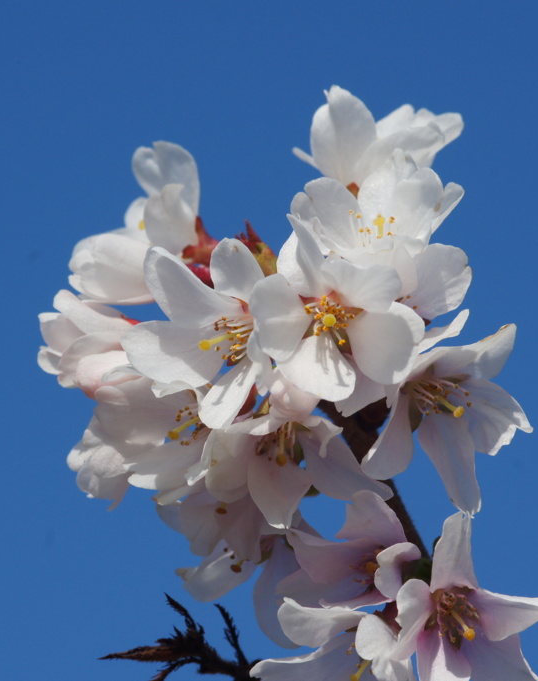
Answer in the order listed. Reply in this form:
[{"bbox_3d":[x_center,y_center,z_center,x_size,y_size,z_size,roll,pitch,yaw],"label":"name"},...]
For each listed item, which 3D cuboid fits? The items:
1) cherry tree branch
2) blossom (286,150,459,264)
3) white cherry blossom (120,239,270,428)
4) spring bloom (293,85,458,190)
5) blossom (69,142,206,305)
[{"bbox_3d":[0.022,0.029,0.938,0.007,0.037,0.007,-34,-8,0],"label":"cherry tree branch"},{"bbox_3d":[0.022,-0.026,0.922,0.035,0.032,0.021,0,-38,-2],"label":"blossom"},{"bbox_3d":[-0.015,-0.001,0.915,0.033,0.038,0.021,-12,-3,37],"label":"white cherry blossom"},{"bbox_3d":[0.023,-0.042,0.938,0.031,0.025,0.033,34,-22,-7],"label":"spring bloom"},{"bbox_3d":[-0.027,-0.024,0.932,0.024,0.033,0.031,31,-12,9],"label":"blossom"}]

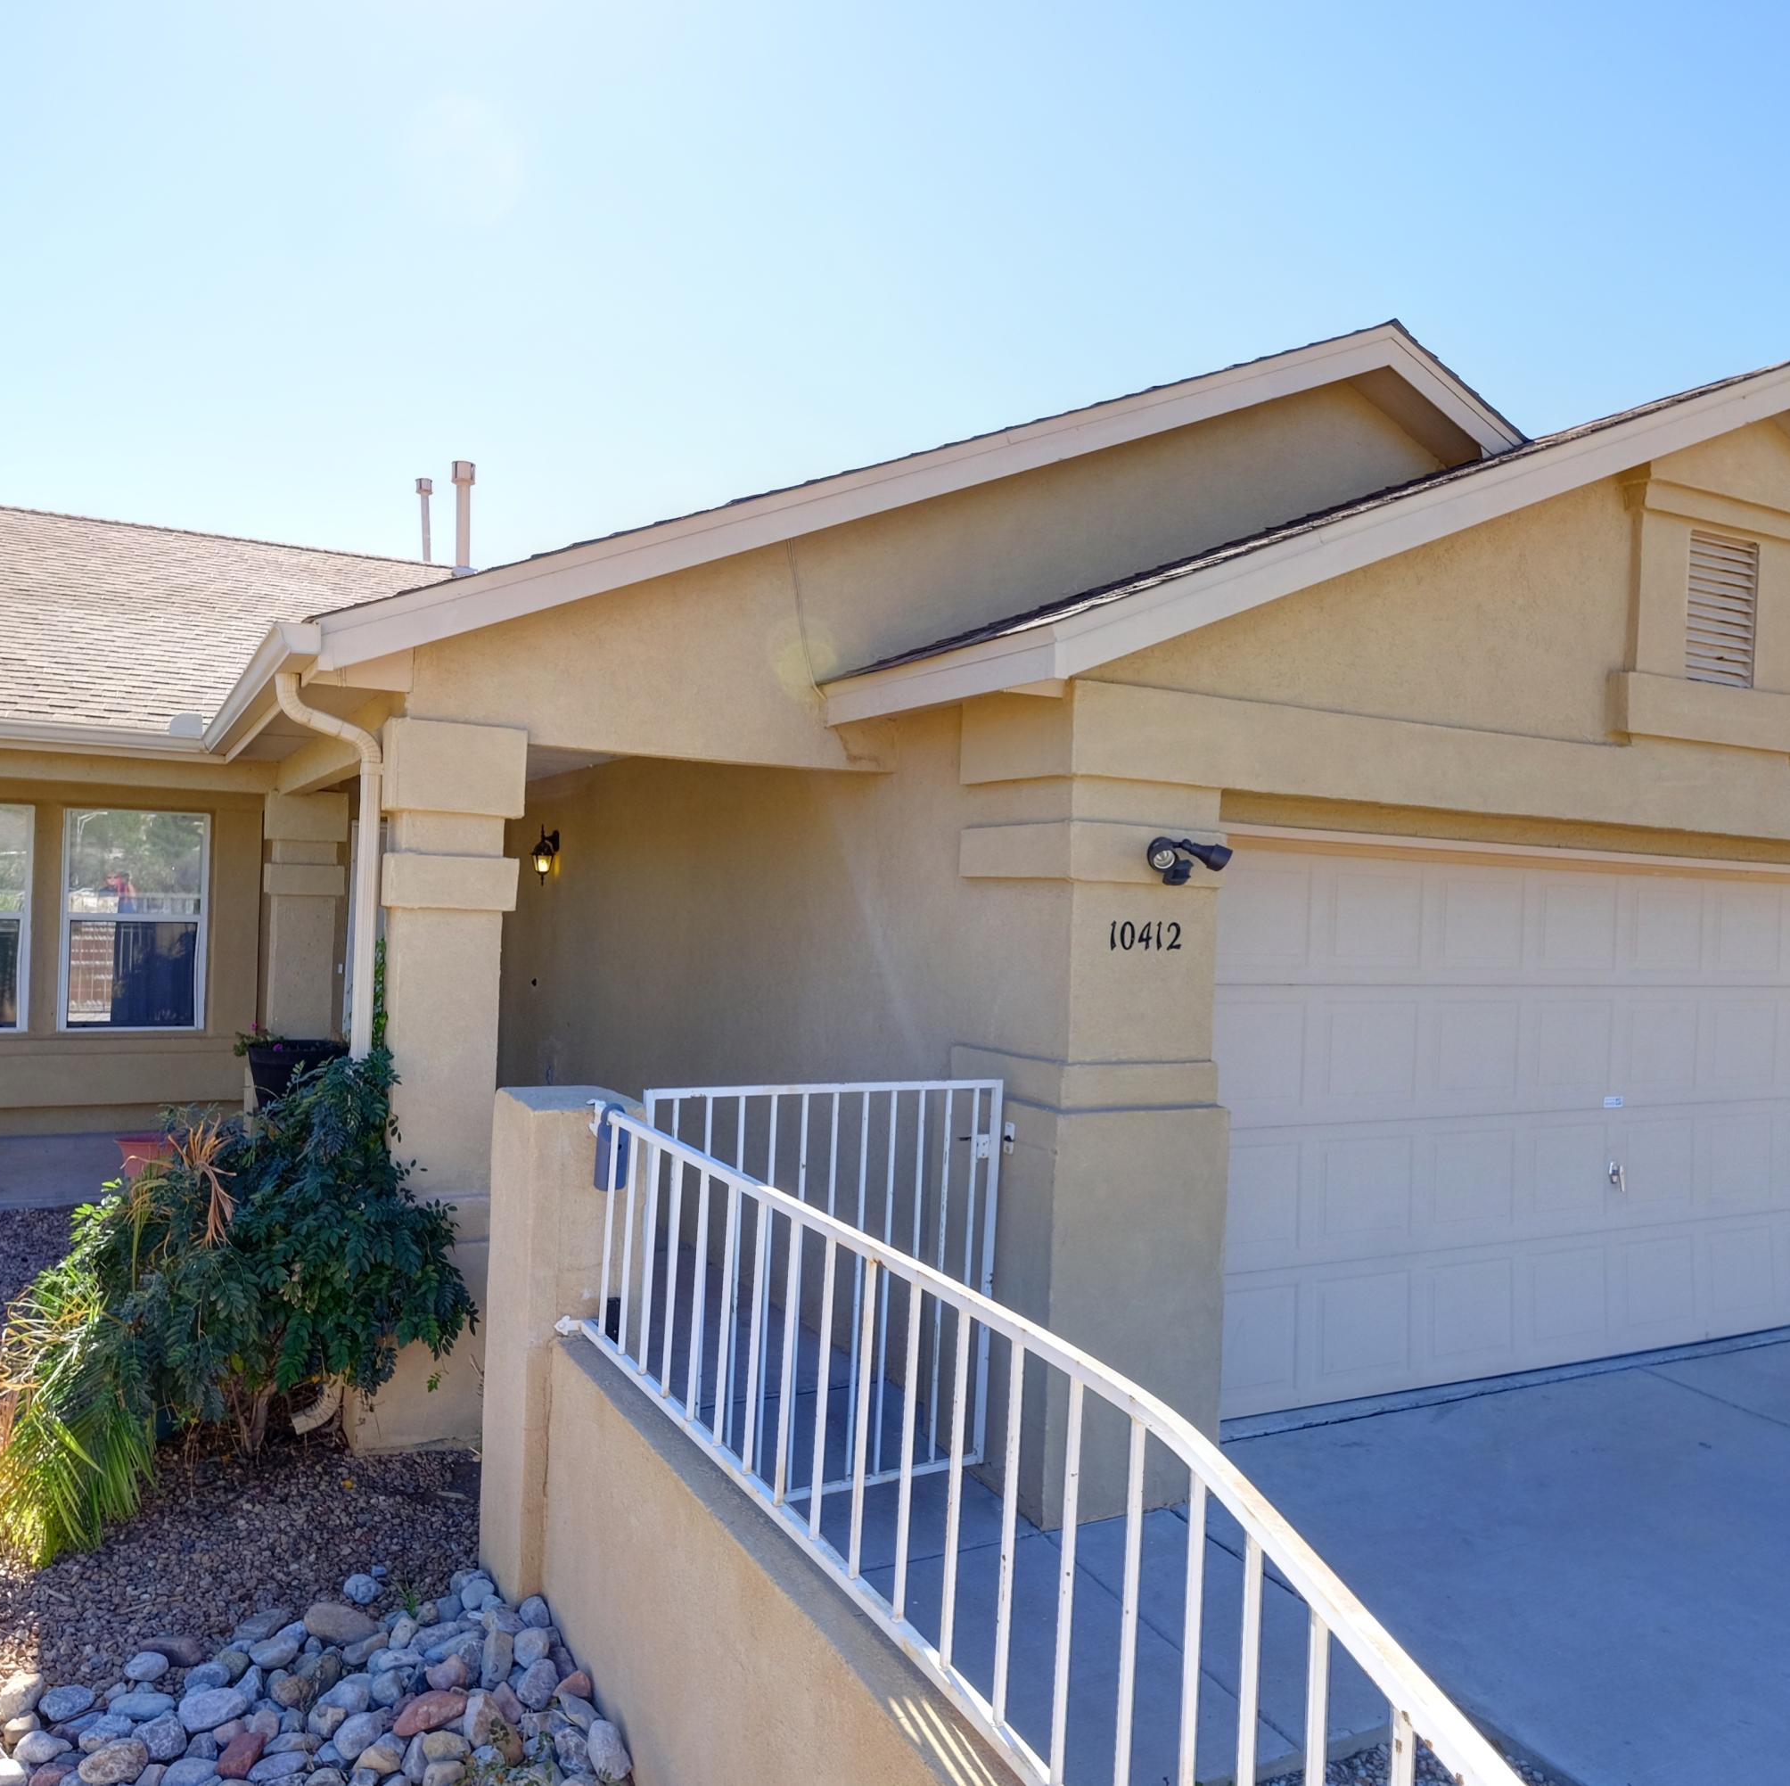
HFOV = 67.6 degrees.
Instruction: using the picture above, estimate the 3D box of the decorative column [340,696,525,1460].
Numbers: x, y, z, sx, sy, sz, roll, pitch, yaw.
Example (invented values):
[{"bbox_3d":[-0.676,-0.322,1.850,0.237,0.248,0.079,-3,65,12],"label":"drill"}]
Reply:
[{"bbox_3d":[-1.563,0.630,4.577,0.483,2.361,0.473,2,0,-26],"label":"decorative column"}]

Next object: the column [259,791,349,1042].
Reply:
[{"bbox_3d":[-3.674,0.547,8.260,0.463,2.294,0.453,2,0,-26],"label":"column"}]

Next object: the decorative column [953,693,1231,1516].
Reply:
[{"bbox_3d":[0.642,0.651,4.472,0.659,2.563,0.667,2,0,-26],"label":"decorative column"}]

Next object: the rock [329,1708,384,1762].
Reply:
[{"bbox_3d":[-1.196,1.882,2.987,0.131,0.075,0.086,2,0,-41],"label":"rock"}]

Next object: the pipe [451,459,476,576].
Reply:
[{"bbox_3d":[-4.412,-3.801,13.683,0.252,1.207,0.252,2,0,-26],"label":"pipe"}]

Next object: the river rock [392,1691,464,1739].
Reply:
[{"bbox_3d":[-1.072,1.887,3.070,0.161,0.075,0.090,2,0,-26],"label":"river rock"}]

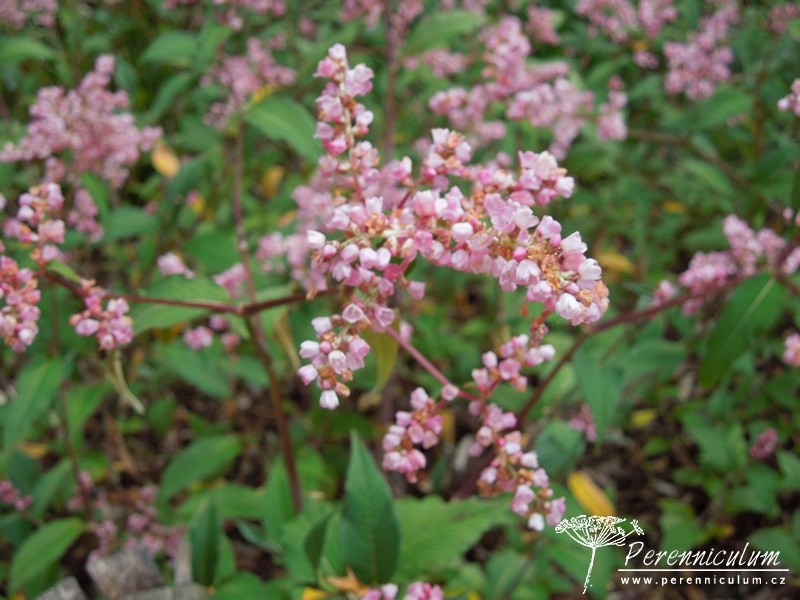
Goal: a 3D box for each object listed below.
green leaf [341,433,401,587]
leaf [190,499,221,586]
[{"bbox_3d":[-0.013,0.086,0.463,0.026,0.012,0.066,-8,68,-2],"label":"green leaf"},{"bbox_3d":[-0.097,0.121,0.555,0.016,0.010,0.045,-1,64,0],"label":"leaf"}]

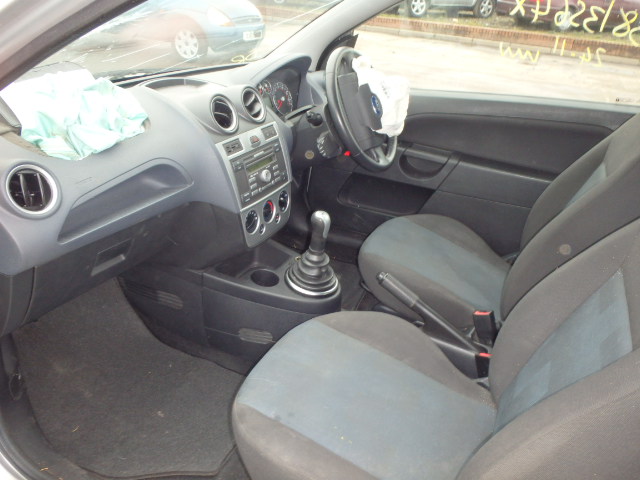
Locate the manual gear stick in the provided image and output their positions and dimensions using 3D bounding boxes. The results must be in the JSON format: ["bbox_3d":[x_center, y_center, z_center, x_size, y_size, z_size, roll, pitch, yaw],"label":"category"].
[{"bbox_3d":[-0.018,0.024,1.331,0.145,0.222,0.142,0,27,0],"label":"manual gear stick"}]

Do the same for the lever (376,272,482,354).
[{"bbox_3d":[0.254,0.176,1.236,0.305,0.058,0.038,38,38,10],"label":"lever"}]

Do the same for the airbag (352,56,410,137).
[{"bbox_3d":[0.182,-0.397,1.477,0.135,0.230,0.190,1,24,32],"label":"airbag"}]

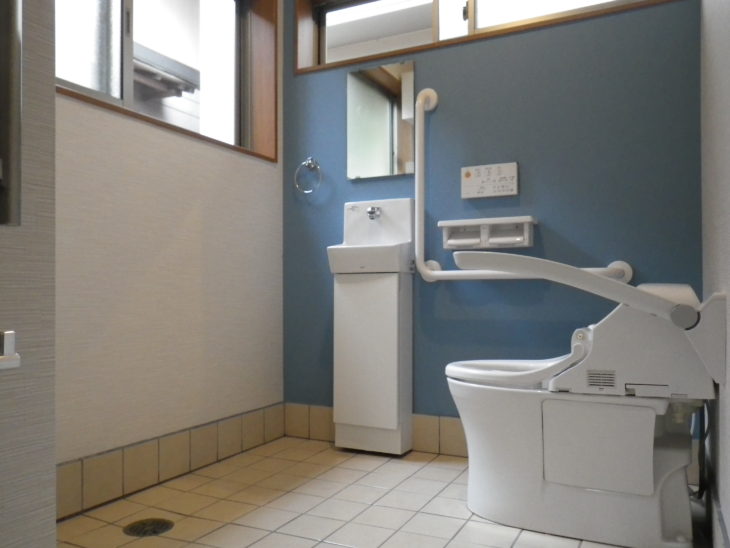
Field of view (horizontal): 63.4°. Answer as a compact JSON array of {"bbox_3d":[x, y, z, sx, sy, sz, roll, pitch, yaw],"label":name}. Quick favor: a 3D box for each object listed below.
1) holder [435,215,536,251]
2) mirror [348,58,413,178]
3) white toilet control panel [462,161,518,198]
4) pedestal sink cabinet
[{"bbox_3d":[0.457,-0.148,2.207,0.351,0.108,0.107,-2,-3,26],"label":"holder"},{"bbox_3d":[0.061,-0.636,2.472,0.306,0.461,0.015,-2,-3,26],"label":"mirror"},{"bbox_3d":[0.475,-0.353,2.251,0.216,0.119,0.025,-2,-3,26],"label":"white toilet control panel"},{"bbox_3d":[0.025,0.203,2.371,0.306,1.015,0.172,-2,-3,26],"label":"pedestal sink cabinet"}]

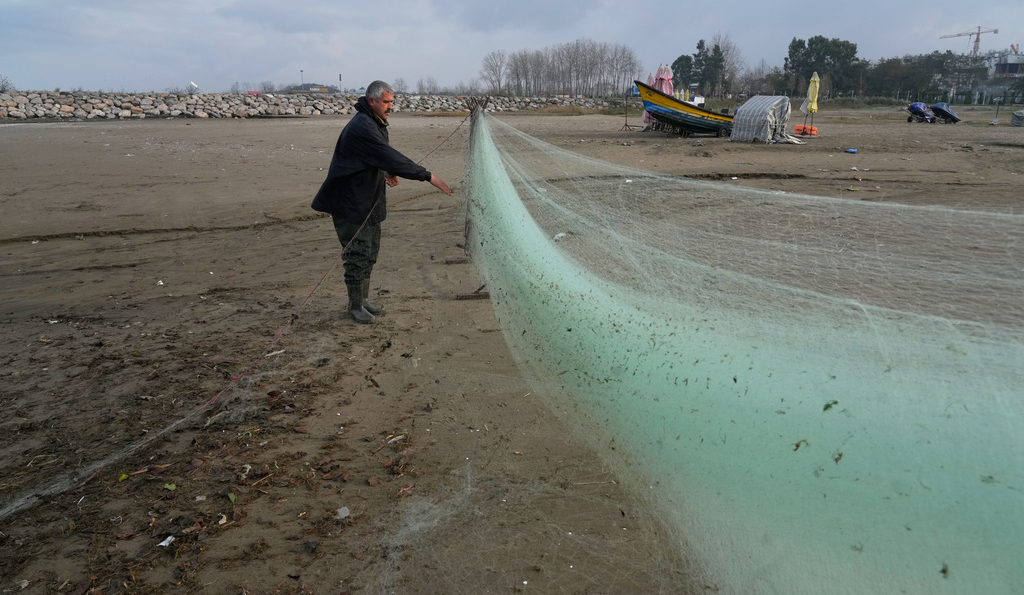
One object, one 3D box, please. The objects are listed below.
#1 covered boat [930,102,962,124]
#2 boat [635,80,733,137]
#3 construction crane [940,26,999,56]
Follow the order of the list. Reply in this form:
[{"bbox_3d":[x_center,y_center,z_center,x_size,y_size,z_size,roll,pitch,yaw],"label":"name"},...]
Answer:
[{"bbox_3d":[29.196,-12.414,45.858,2.600,1.150,1.100,8,12,-25],"label":"covered boat"},{"bbox_3d":[8.179,-8.350,30.273,5.400,2.300,1.800,2,16,7],"label":"boat"},{"bbox_3d":[197.649,-101.870,299.992,4.000,30.900,40.000,-4,17,-13],"label":"construction crane"}]

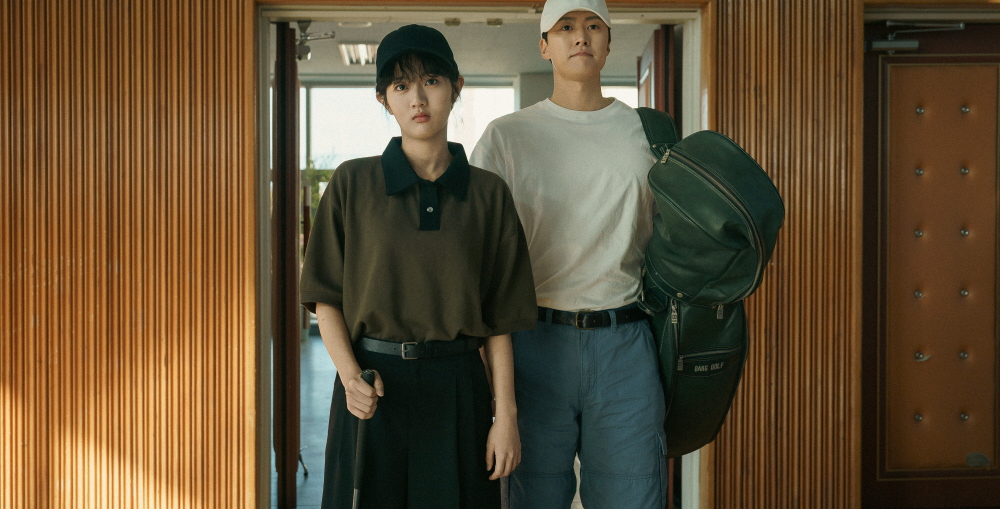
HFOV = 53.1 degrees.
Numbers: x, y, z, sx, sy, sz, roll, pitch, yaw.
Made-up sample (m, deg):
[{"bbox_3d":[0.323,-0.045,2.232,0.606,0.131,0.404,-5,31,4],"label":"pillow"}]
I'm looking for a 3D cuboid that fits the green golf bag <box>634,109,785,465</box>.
[{"bbox_3d":[0.465,0.085,2.380,0.280,0.880,0.300,-10,41,-10],"label":"green golf bag"}]

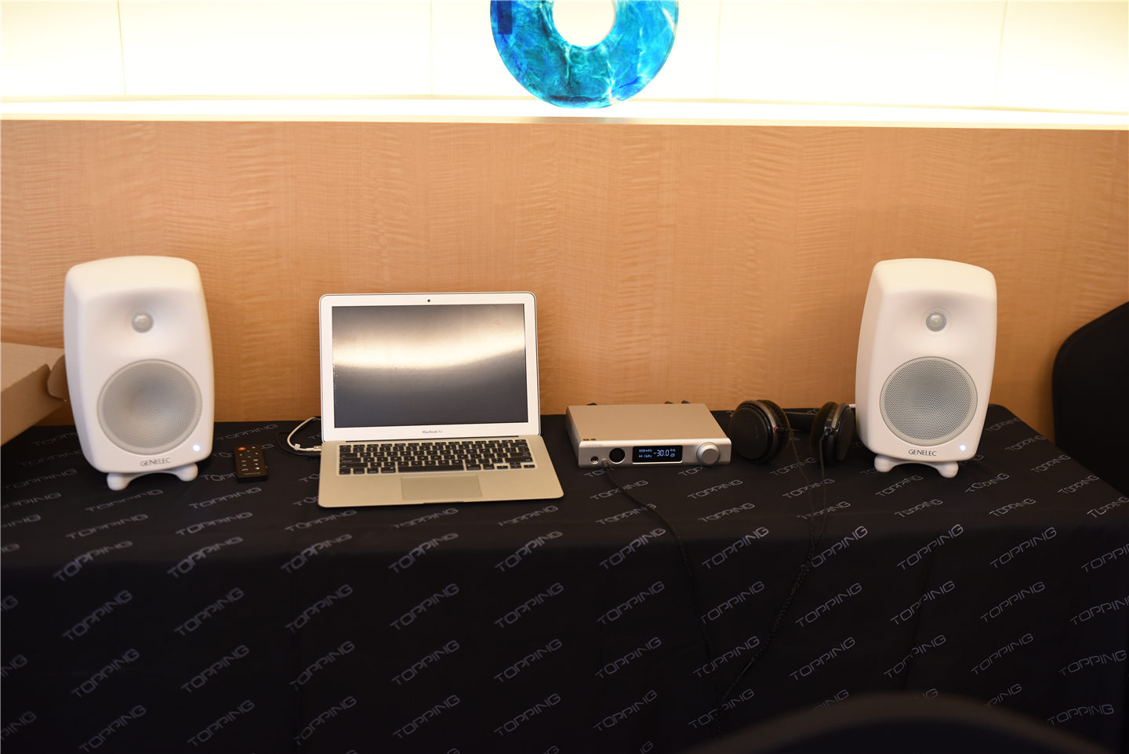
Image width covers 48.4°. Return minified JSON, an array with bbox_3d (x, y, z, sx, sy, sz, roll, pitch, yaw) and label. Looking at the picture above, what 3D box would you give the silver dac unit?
[{"bbox_3d":[0.123,0.090,1.891,0.221,0.044,0.204,-1,14,-6],"label":"silver dac unit"}]

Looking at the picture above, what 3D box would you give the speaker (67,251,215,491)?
[{"bbox_3d":[-0.594,-0.015,1.736,0.189,0.299,0.178,-6,16,-27],"label":"speaker"}]

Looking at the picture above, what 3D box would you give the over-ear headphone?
[{"bbox_3d":[0.342,0.065,1.906,0.187,0.092,0.195,2,14,6],"label":"over-ear headphone"}]

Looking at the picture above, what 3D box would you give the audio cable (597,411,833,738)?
[{"bbox_3d":[0.217,0.294,1.731,0.330,0.360,0.335,0,14,-4],"label":"audio cable"}]

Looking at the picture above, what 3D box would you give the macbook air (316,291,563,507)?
[{"bbox_3d":[-0.181,0.021,1.770,0.325,0.228,0.299,-1,15,-9],"label":"macbook air"}]

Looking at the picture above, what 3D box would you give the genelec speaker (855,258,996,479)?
[{"bbox_3d":[0.526,-0.023,1.840,0.189,0.299,0.178,4,15,12],"label":"genelec speaker"}]

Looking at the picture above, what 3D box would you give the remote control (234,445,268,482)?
[{"bbox_3d":[-0.448,0.124,1.789,0.039,0.010,0.137,-3,15,-16],"label":"remote control"}]

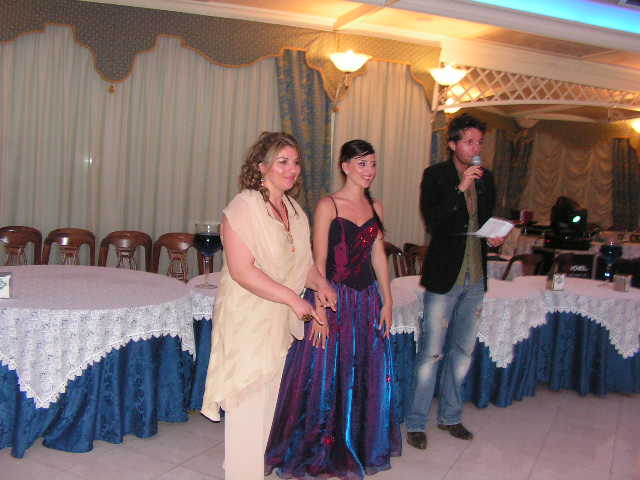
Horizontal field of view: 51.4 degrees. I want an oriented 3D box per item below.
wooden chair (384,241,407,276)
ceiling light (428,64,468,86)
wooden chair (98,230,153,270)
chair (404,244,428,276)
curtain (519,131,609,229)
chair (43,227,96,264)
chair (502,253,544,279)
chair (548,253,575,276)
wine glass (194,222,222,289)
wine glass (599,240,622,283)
[{"bbox_3d":[0.779,0.489,6.634,0.470,0.880,0.500,0,7,-45],"label":"wooden chair"},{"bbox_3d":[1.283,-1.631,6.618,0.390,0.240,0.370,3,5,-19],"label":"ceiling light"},{"bbox_3d":[-1.656,0.384,5.648,0.470,0.880,0.500,3,5,-19],"label":"wooden chair"},{"bbox_3d":[1.018,0.496,6.760,0.470,0.880,0.500,0,7,-45],"label":"chair"},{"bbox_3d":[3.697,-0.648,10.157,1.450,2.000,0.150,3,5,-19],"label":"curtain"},{"bbox_3d":[-2.092,0.362,5.510,0.470,0.880,0.500,3,5,-19],"label":"chair"},{"bbox_3d":[1.958,0.593,6.497,0.470,0.880,0.500,6,5,20],"label":"chair"},{"bbox_3d":[2.591,0.602,6.963,0.470,0.880,0.500,6,5,15],"label":"chair"},{"bbox_3d":[-0.720,0.105,4.326,0.185,0.400,0.185,4,5,0],"label":"wine glass"},{"bbox_3d":[2.693,0.213,6.171,0.190,0.395,0.190,4,5,0],"label":"wine glass"}]

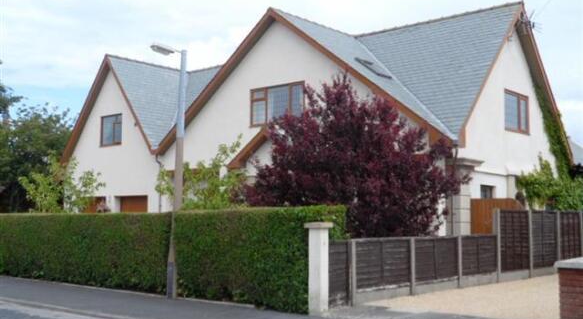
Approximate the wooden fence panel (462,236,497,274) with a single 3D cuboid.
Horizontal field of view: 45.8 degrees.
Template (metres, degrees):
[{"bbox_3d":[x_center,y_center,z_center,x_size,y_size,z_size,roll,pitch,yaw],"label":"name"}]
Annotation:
[{"bbox_3d":[4.214,2.136,15.407,0.051,0.887,1.837,-4,-6,41],"label":"wooden fence panel"}]

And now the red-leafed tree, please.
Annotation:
[{"bbox_3d":[1.489,0.431,16.058,5.024,4.836,4.770,0,-5,5],"label":"red-leafed tree"}]

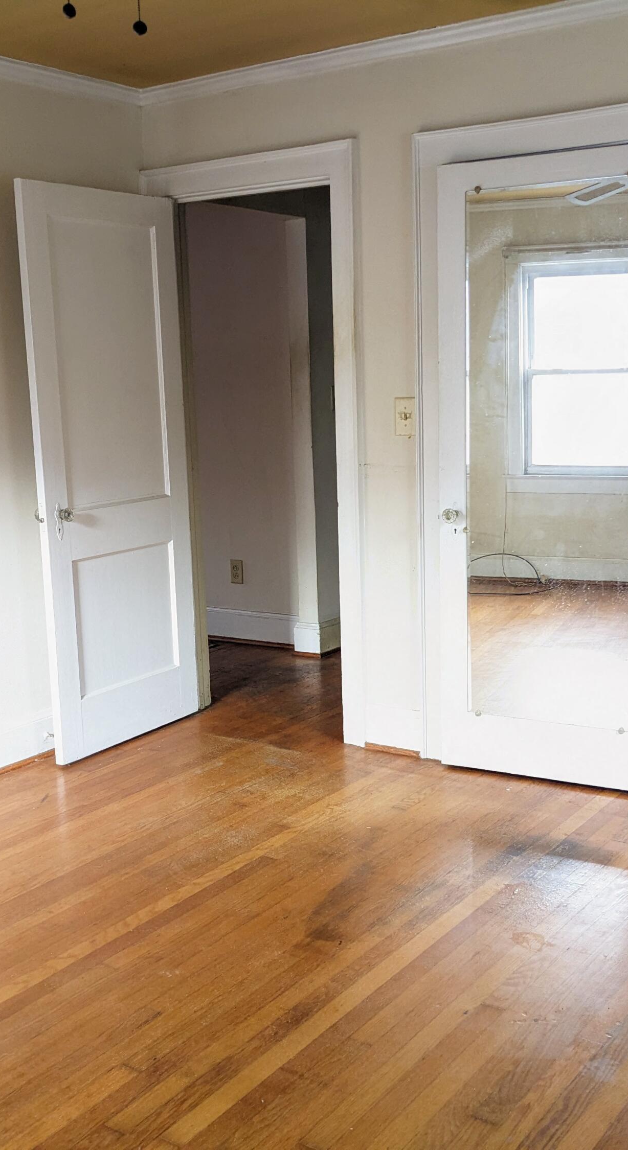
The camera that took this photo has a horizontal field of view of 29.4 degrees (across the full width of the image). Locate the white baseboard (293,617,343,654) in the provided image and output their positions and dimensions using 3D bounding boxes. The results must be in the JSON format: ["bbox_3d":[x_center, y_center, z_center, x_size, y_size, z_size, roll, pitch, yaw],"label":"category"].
[{"bbox_3d":[0.017,0.295,5.880,0.160,0.145,0.180,6,13,35],"label":"white baseboard"}]

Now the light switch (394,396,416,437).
[{"bbox_3d":[0.314,-0.544,4.112,0.076,0.122,0.018,6,13,35],"label":"light switch"}]

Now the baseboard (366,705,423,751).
[{"bbox_3d":[0.284,0.555,4.353,0.241,0.155,0.020,6,13,35],"label":"baseboard"}]

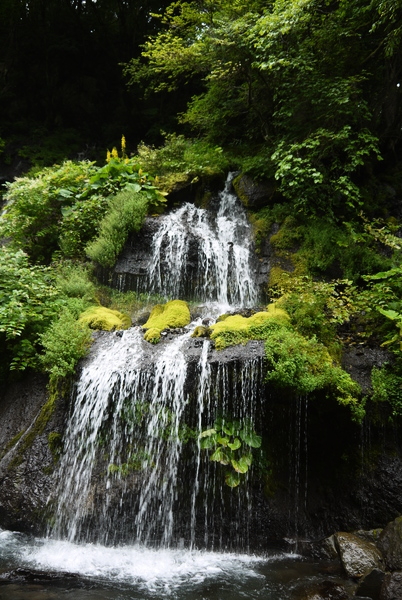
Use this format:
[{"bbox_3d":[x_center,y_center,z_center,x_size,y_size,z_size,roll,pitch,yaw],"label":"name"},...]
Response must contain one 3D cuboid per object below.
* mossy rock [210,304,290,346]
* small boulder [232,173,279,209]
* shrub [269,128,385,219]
[{"bbox_3d":[0.785,0.405,7.700,1.230,0.620,0.850,1,-3,0],"label":"mossy rock"},{"bbox_3d":[1.109,-2.189,9.700,0.920,0.700,0.800,1,-3,0],"label":"small boulder"},{"bbox_3d":[2.476,-2.496,9.500,2.100,1.750,1.600,1,-3,0],"label":"shrub"}]

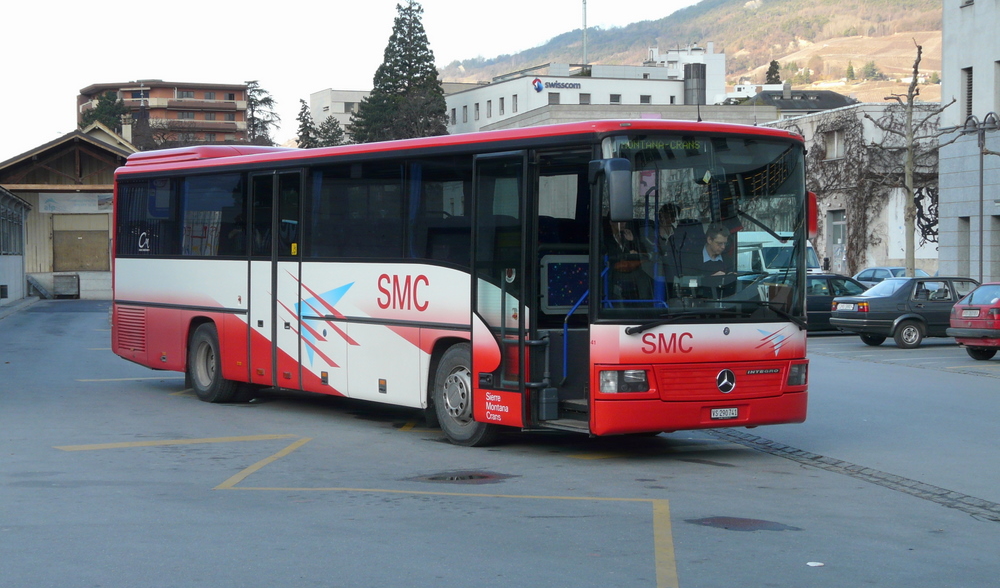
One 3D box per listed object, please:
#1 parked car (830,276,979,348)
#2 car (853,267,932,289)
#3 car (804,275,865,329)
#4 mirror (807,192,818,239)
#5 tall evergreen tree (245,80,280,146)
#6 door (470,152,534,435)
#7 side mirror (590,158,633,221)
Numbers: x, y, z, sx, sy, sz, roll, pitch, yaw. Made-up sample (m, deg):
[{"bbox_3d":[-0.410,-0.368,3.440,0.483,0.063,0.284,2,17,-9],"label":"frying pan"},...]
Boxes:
[{"bbox_3d":[9.113,0.377,36.396,4.350,1.410,1.670,0,1,-15],"label":"parked car"},{"bbox_3d":[12.723,-0.133,56.017,1.700,1.400,4.400,0,1,-19],"label":"car"},{"bbox_3d":[7.553,0.281,40.892,4.350,1.450,1.700,0,1,-18],"label":"car"},{"bbox_3d":[3.006,-0.770,17.174,0.190,0.460,0.150,-1,2,-33],"label":"mirror"},{"bbox_3d":[-23.065,-11.948,170.208,4.600,17.494,4.600,0,1,0],"label":"tall evergreen tree"},{"bbox_3d":[0.000,-0.047,16.486,0.080,2.540,0.890,-1,2,-33],"label":"door"},{"bbox_3d":[0.977,-0.915,15.434,0.260,0.540,0.300,-1,2,-33],"label":"side mirror"}]

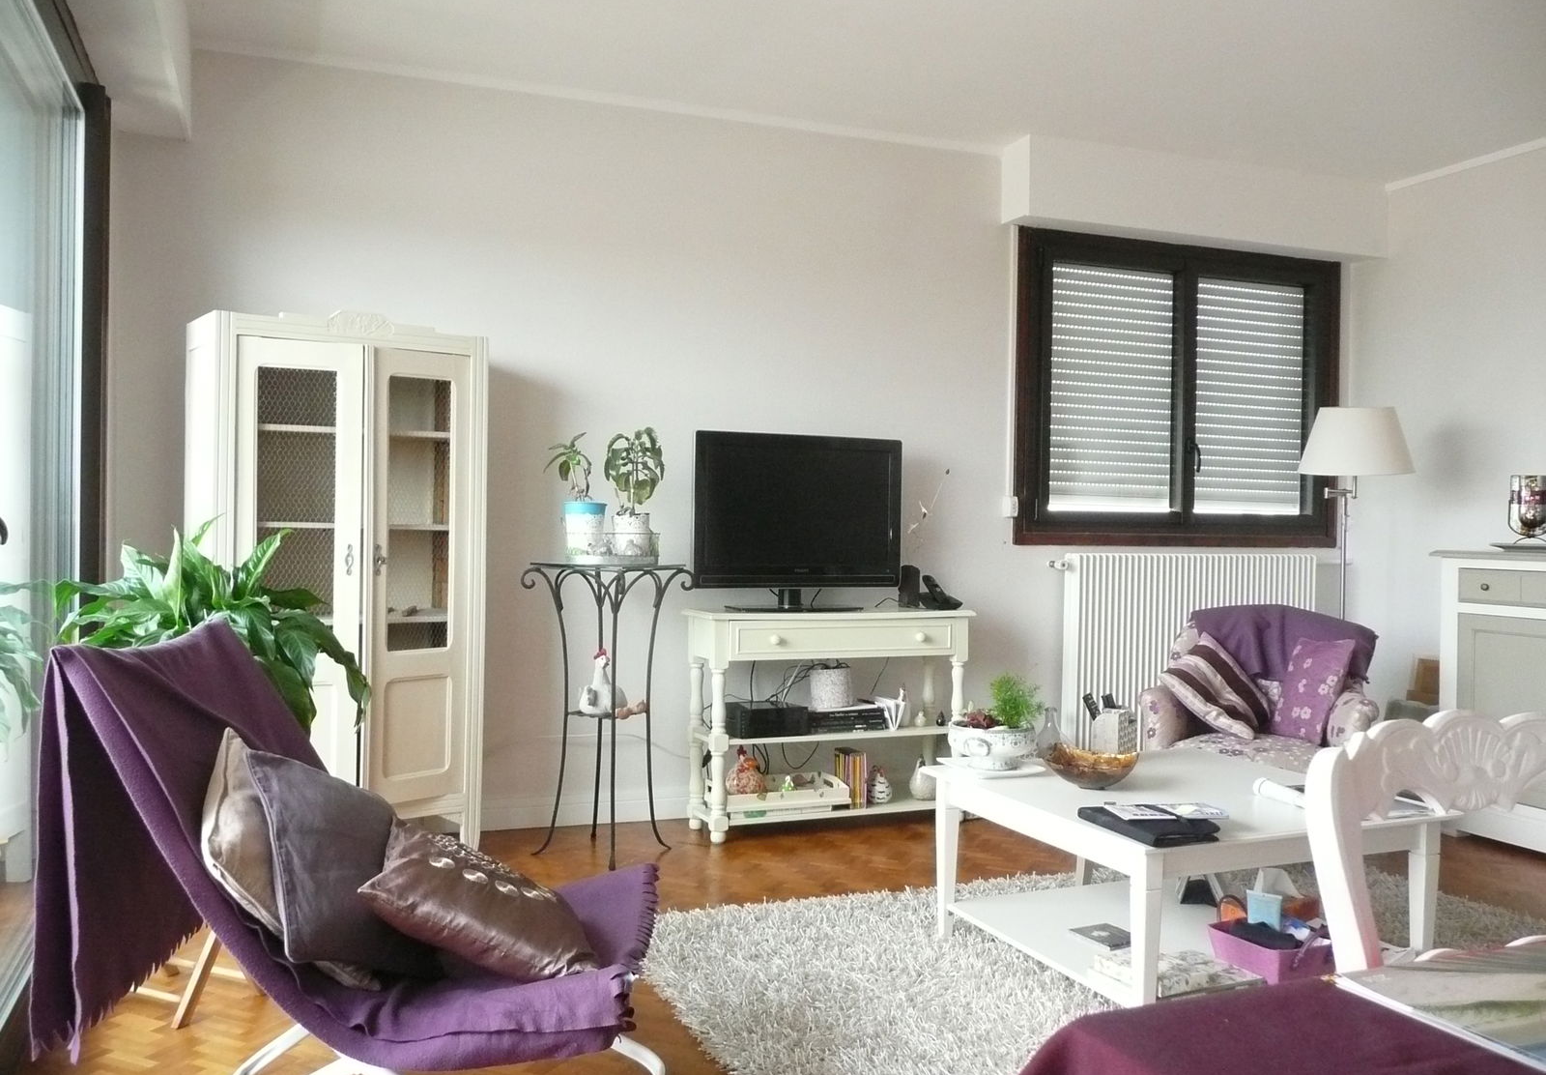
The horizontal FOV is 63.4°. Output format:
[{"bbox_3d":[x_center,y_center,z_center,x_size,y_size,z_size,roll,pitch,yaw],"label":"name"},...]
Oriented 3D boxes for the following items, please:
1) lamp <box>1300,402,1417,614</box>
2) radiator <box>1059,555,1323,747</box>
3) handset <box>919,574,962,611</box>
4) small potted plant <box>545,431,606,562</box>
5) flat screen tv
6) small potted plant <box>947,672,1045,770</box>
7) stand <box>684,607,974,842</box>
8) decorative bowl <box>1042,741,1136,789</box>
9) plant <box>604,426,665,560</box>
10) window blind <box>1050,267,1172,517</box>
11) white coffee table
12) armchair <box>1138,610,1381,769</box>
[{"bbox_3d":[2.296,0.278,4.976,0.425,1.600,0.425,1,1,-19],"label":"lamp"},{"bbox_3d":[1.758,0.507,5.252,1.195,0.871,0.110,1,1,-19],"label":"radiator"},{"bbox_3d":[0.618,0.202,4.600,0.135,0.130,0.100,2,1,35],"label":"handset"},{"bbox_3d":[-0.646,-0.129,4.115,0.200,0.425,0.180,1,1,-19],"label":"small potted plant"},{"bbox_3d":[0.096,-0.051,4.520,0.810,0.635,0.220,0,1,-27],"label":"flat screen tv"},{"bbox_3d":[0.597,0.490,3.350,0.250,0.255,0.240,1,1,0],"label":"small potted plant"},{"bbox_3d":[0.196,0.658,4.563,1.025,0.785,0.339,1,1,-19],"label":"stand"},{"bbox_3d":[0.786,0.563,3.090,0.235,0.093,0.210,1,1,14],"label":"decorative bowl"},{"bbox_3d":[-0.457,-0.146,4.130,0.195,0.440,0.180,1,1,-6],"label":"plant"},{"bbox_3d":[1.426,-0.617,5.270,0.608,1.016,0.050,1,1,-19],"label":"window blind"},{"bbox_3d":[0.989,0.854,3.109,0.910,0.460,0.890,1,1,-24],"label":"white coffee table"},{"bbox_3d":[1.591,0.661,4.053,0.740,0.830,0.790,2,1,27],"label":"armchair"}]

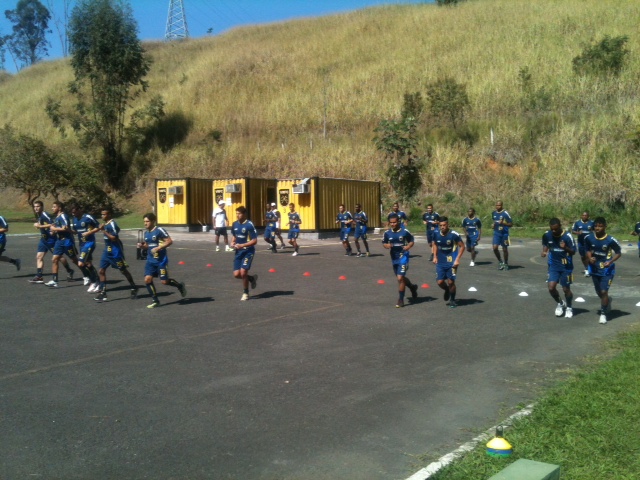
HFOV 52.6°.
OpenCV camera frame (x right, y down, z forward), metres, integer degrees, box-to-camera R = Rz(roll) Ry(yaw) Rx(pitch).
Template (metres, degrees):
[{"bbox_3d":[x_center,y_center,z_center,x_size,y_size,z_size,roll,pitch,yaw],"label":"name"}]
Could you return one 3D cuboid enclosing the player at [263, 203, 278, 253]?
[{"bbox_3d":[-1.730,-0.399,22.619,0.530,1.700,0.550,3,4,26],"label":"player"}]

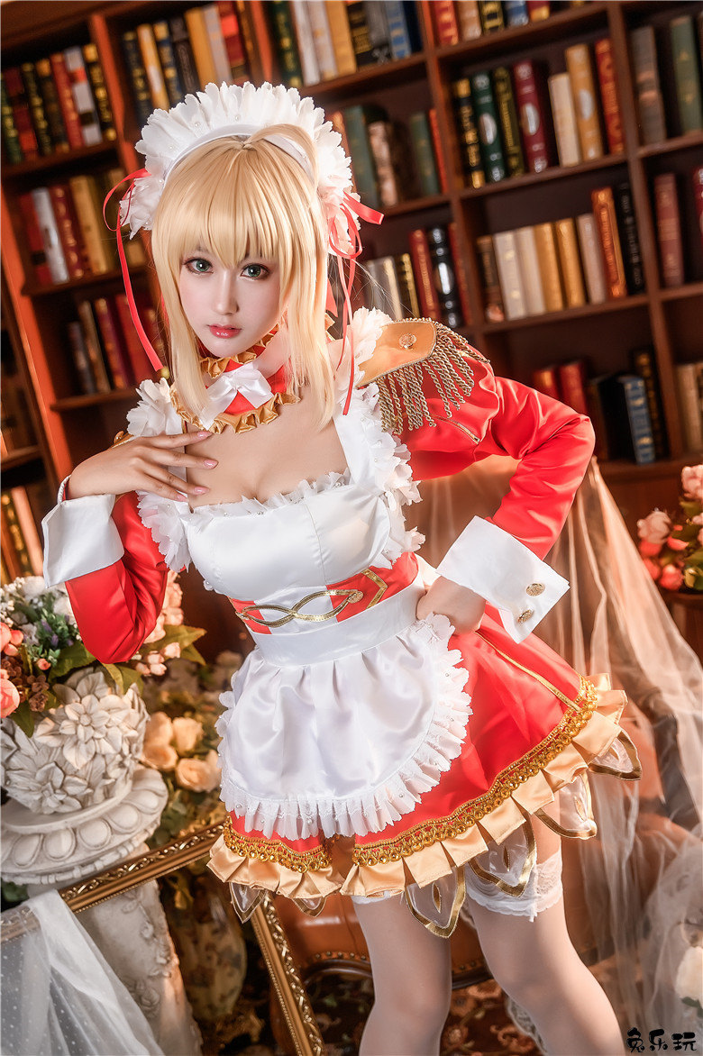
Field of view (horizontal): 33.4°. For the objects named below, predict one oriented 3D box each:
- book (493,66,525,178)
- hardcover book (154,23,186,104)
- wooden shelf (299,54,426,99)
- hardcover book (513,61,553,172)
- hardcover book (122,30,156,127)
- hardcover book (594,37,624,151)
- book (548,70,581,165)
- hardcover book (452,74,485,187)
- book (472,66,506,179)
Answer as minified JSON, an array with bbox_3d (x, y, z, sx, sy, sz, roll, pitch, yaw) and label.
[{"bbox_3d":[0.395,-0.959,2.790,0.035,0.239,0.165,-7,12,23],"label":"book"},{"bbox_3d":[-0.403,-1.112,2.847,0.038,0.197,0.165,-7,15,19],"label":"hardcover book"},{"bbox_3d":[0.028,-1.042,2.759,0.369,0.023,0.260,-7,15,19],"label":"wooden shelf"},{"bbox_3d":[0.419,-0.926,2.649,0.043,0.230,0.165,-6,15,19],"label":"hardcover book"},{"bbox_3d":[-0.515,-1.173,3.096,0.039,0.238,0.165,-7,12,23],"label":"hardcover book"},{"bbox_3d":[0.609,-0.984,2.698,0.032,0.242,0.167,-7,12,23],"label":"hardcover book"},{"bbox_3d":[0.518,-0.965,2.798,0.042,0.204,0.150,-8,10,18],"label":"book"},{"bbox_3d":[0.288,-0.907,2.696,0.037,0.233,0.165,-5,16,19],"label":"hardcover book"},{"bbox_3d":[0.350,-0.970,2.862,0.041,0.253,0.180,-8,10,18],"label":"book"}]

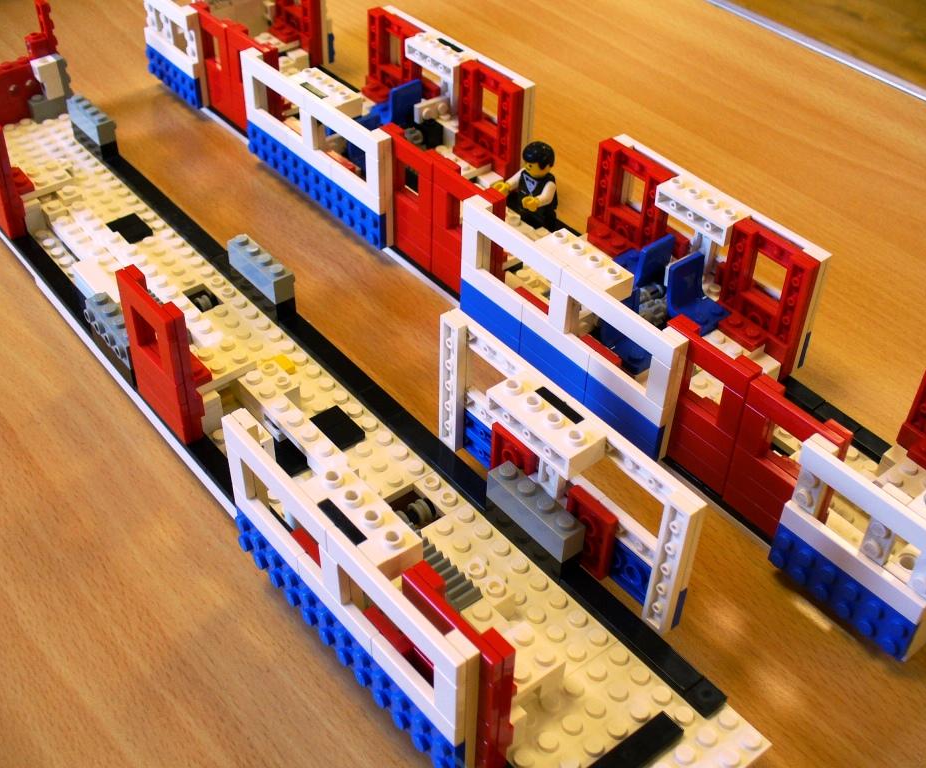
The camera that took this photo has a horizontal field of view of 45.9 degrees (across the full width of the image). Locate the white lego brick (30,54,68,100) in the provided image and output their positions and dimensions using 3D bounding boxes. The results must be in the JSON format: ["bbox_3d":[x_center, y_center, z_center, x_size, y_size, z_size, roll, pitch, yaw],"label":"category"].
[{"bbox_3d":[-0.181,-0.134,0.478,0.009,0.016,0.008,-28,50,-30],"label":"white lego brick"}]

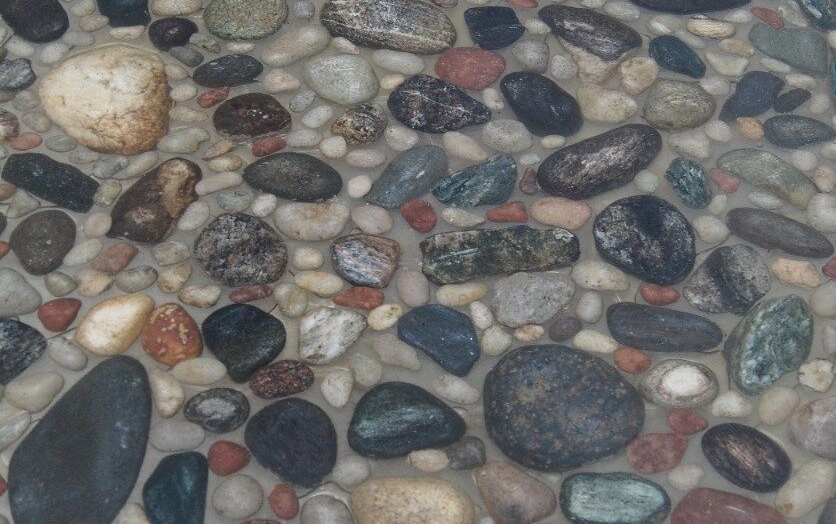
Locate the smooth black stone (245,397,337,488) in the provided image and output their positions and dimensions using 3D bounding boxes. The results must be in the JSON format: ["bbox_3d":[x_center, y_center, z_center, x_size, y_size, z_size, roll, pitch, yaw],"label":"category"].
[{"bbox_3d":[-0.075,0.108,0.829,0.050,0.030,0.066,-33,57,-25],"label":"smooth black stone"}]

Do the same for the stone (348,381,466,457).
[{"bbox_3d":[-0.009,0.097,0.826,0.071,0.028,0.052,-1,48,-1],"label":"stone"}]

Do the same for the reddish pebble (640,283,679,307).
[{"bbox_3d":[0.161,0.021,0.905,0.027,0.011,0.018,7,50,6],"label":"reddish pebble"}]

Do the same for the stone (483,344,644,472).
[{"bbox_3d":[0.099,0.099,0.928,0.109,0.040,0.104,8,49,7],"label":"stone"}]

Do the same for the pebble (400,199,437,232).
[{"bbox_3d":[0.001,-0.032,0.950,0.022,0.013,0.030,-24,54,-19],"label":"pebble"}]

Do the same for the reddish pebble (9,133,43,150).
[{"bbox_3d":[-0.283,-0.087,0.980,0.025,0.010,0.016,-4,48,-4],"label":"reddish pebble"}]

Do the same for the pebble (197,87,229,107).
[{"bbox_3d":[-0.169,-0.137,1.126,0.029,0.009,0.015,-32,55,-26],"label":"pebble"}]

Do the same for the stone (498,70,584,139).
[{"bbox_3d":[0.093,-0.118,1.021,0.047,0.026,0.079,-25,53,-21],"label":"stone"}]

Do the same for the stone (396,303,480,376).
[{"bbox_3d":[0.021,0.051,0.958,0.066,0.023,0.043,34,57,26],"label":"stone"}]

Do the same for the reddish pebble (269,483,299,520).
[{"bbox_3d":[-0.076,0.138,0.777,0.016,0.010,0.024,-15,50,-13],"label":"reddish pebble"}]

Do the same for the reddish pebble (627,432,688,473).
[{"bbox_3d":[0.158,0.125,0.889,0.041,0.015,0.030,-1,49,-1],"label":"reddish pebble"}]

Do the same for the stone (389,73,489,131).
[{"bbox_3d":[0.016,-0.128,1.133,0.085,0.030,0.058,17,50,15],"label":"stone"}]

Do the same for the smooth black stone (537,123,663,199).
[{"bbox_3d":[0.147,-0.080,1.078,0.115,0.030,0.051,-22,53,-18],"label":"smooth black stone"}]

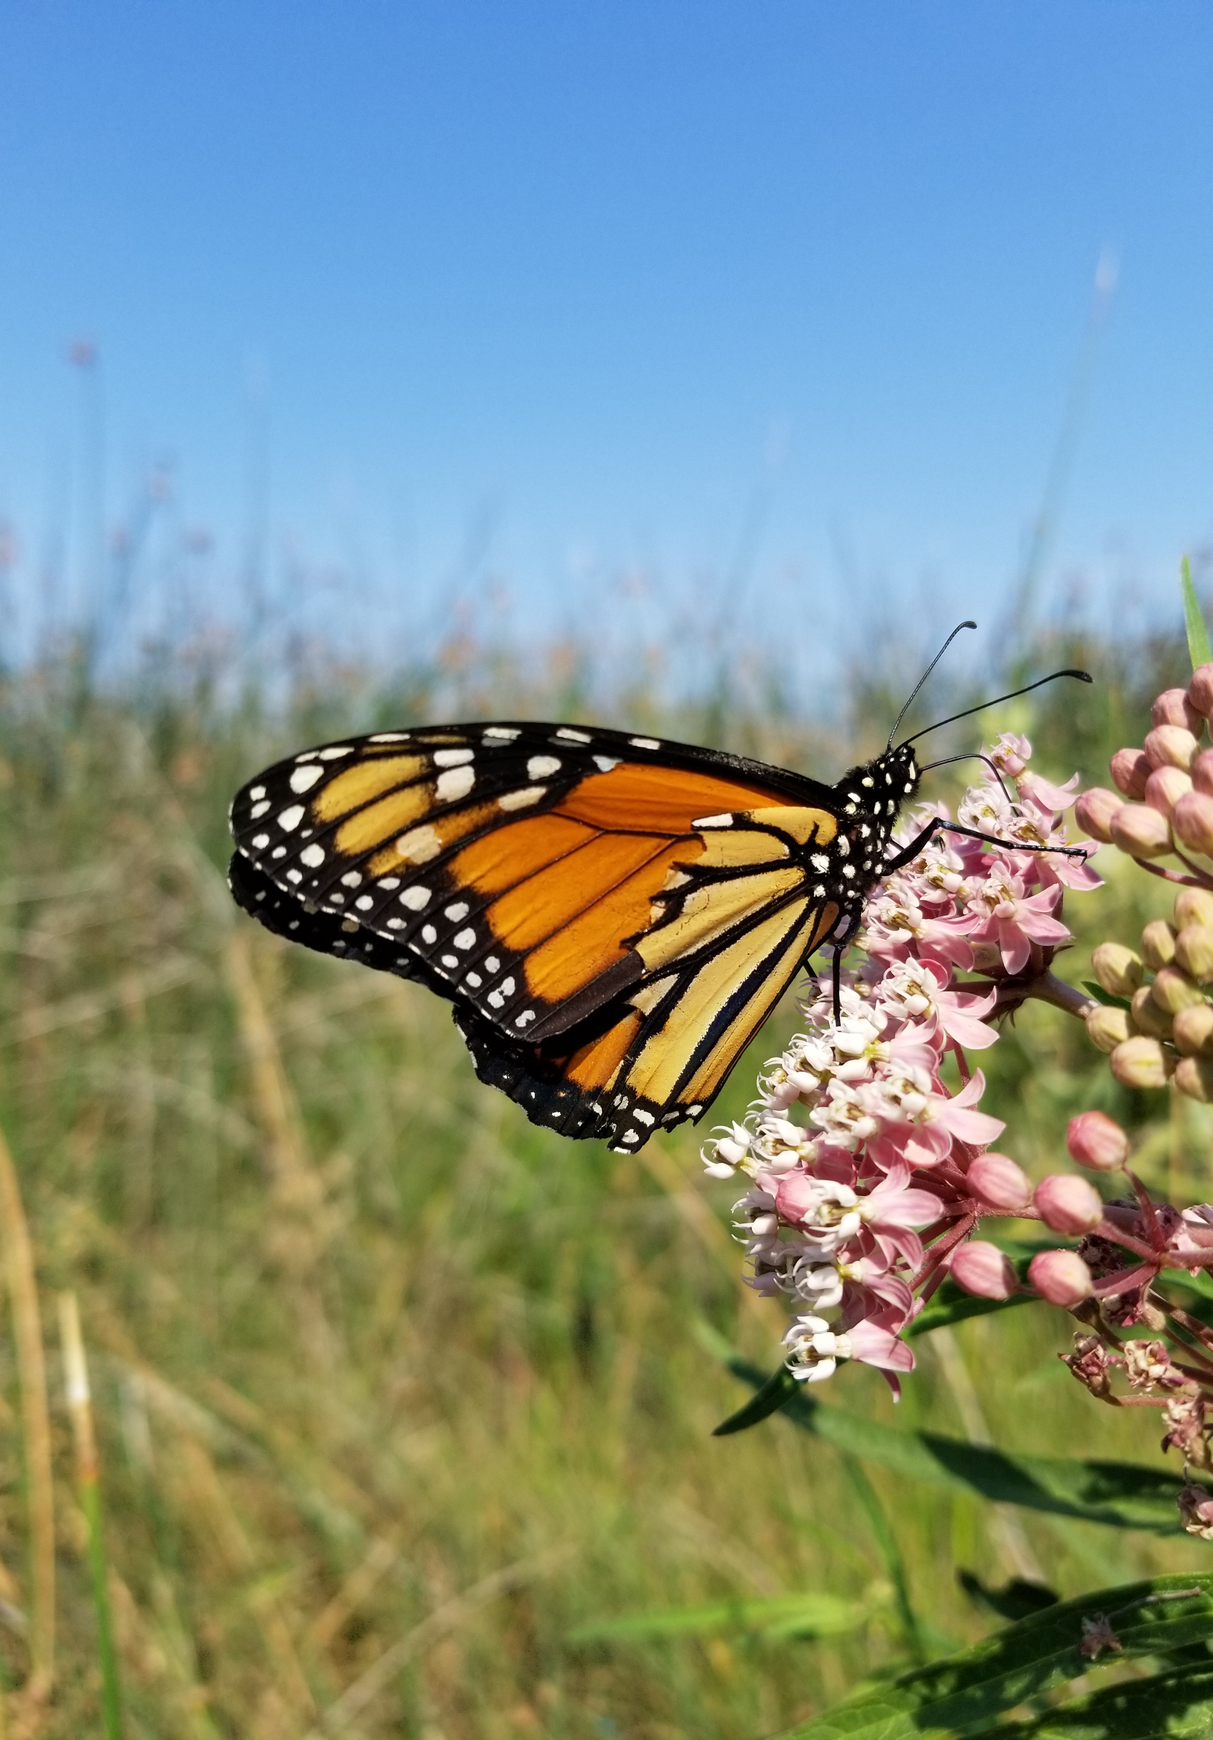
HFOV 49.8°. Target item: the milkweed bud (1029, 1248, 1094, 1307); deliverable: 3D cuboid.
[{"bbox_3d":[0.039,0.035,0.111,0.006,0.005,0.005,28,0,-26],"label":"milkweed bud"}]

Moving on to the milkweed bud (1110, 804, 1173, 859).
[{"bbox_3d":[0.044,-0.003,0.107,0.005,0.004,0.004,22,10,0],"label":"milkweed bud"}]

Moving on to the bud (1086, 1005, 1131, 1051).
[{"bbox_3d":[0.044,0.014,0.114,0.005,0.004,0.004,29,0,-21],"label":"bud"}]

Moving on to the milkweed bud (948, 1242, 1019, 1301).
[{"bbox_3d":[0.033,0.035,0.113,0.006,0.005,0.005,19,0,-12],"label":"milkweed bud"}]

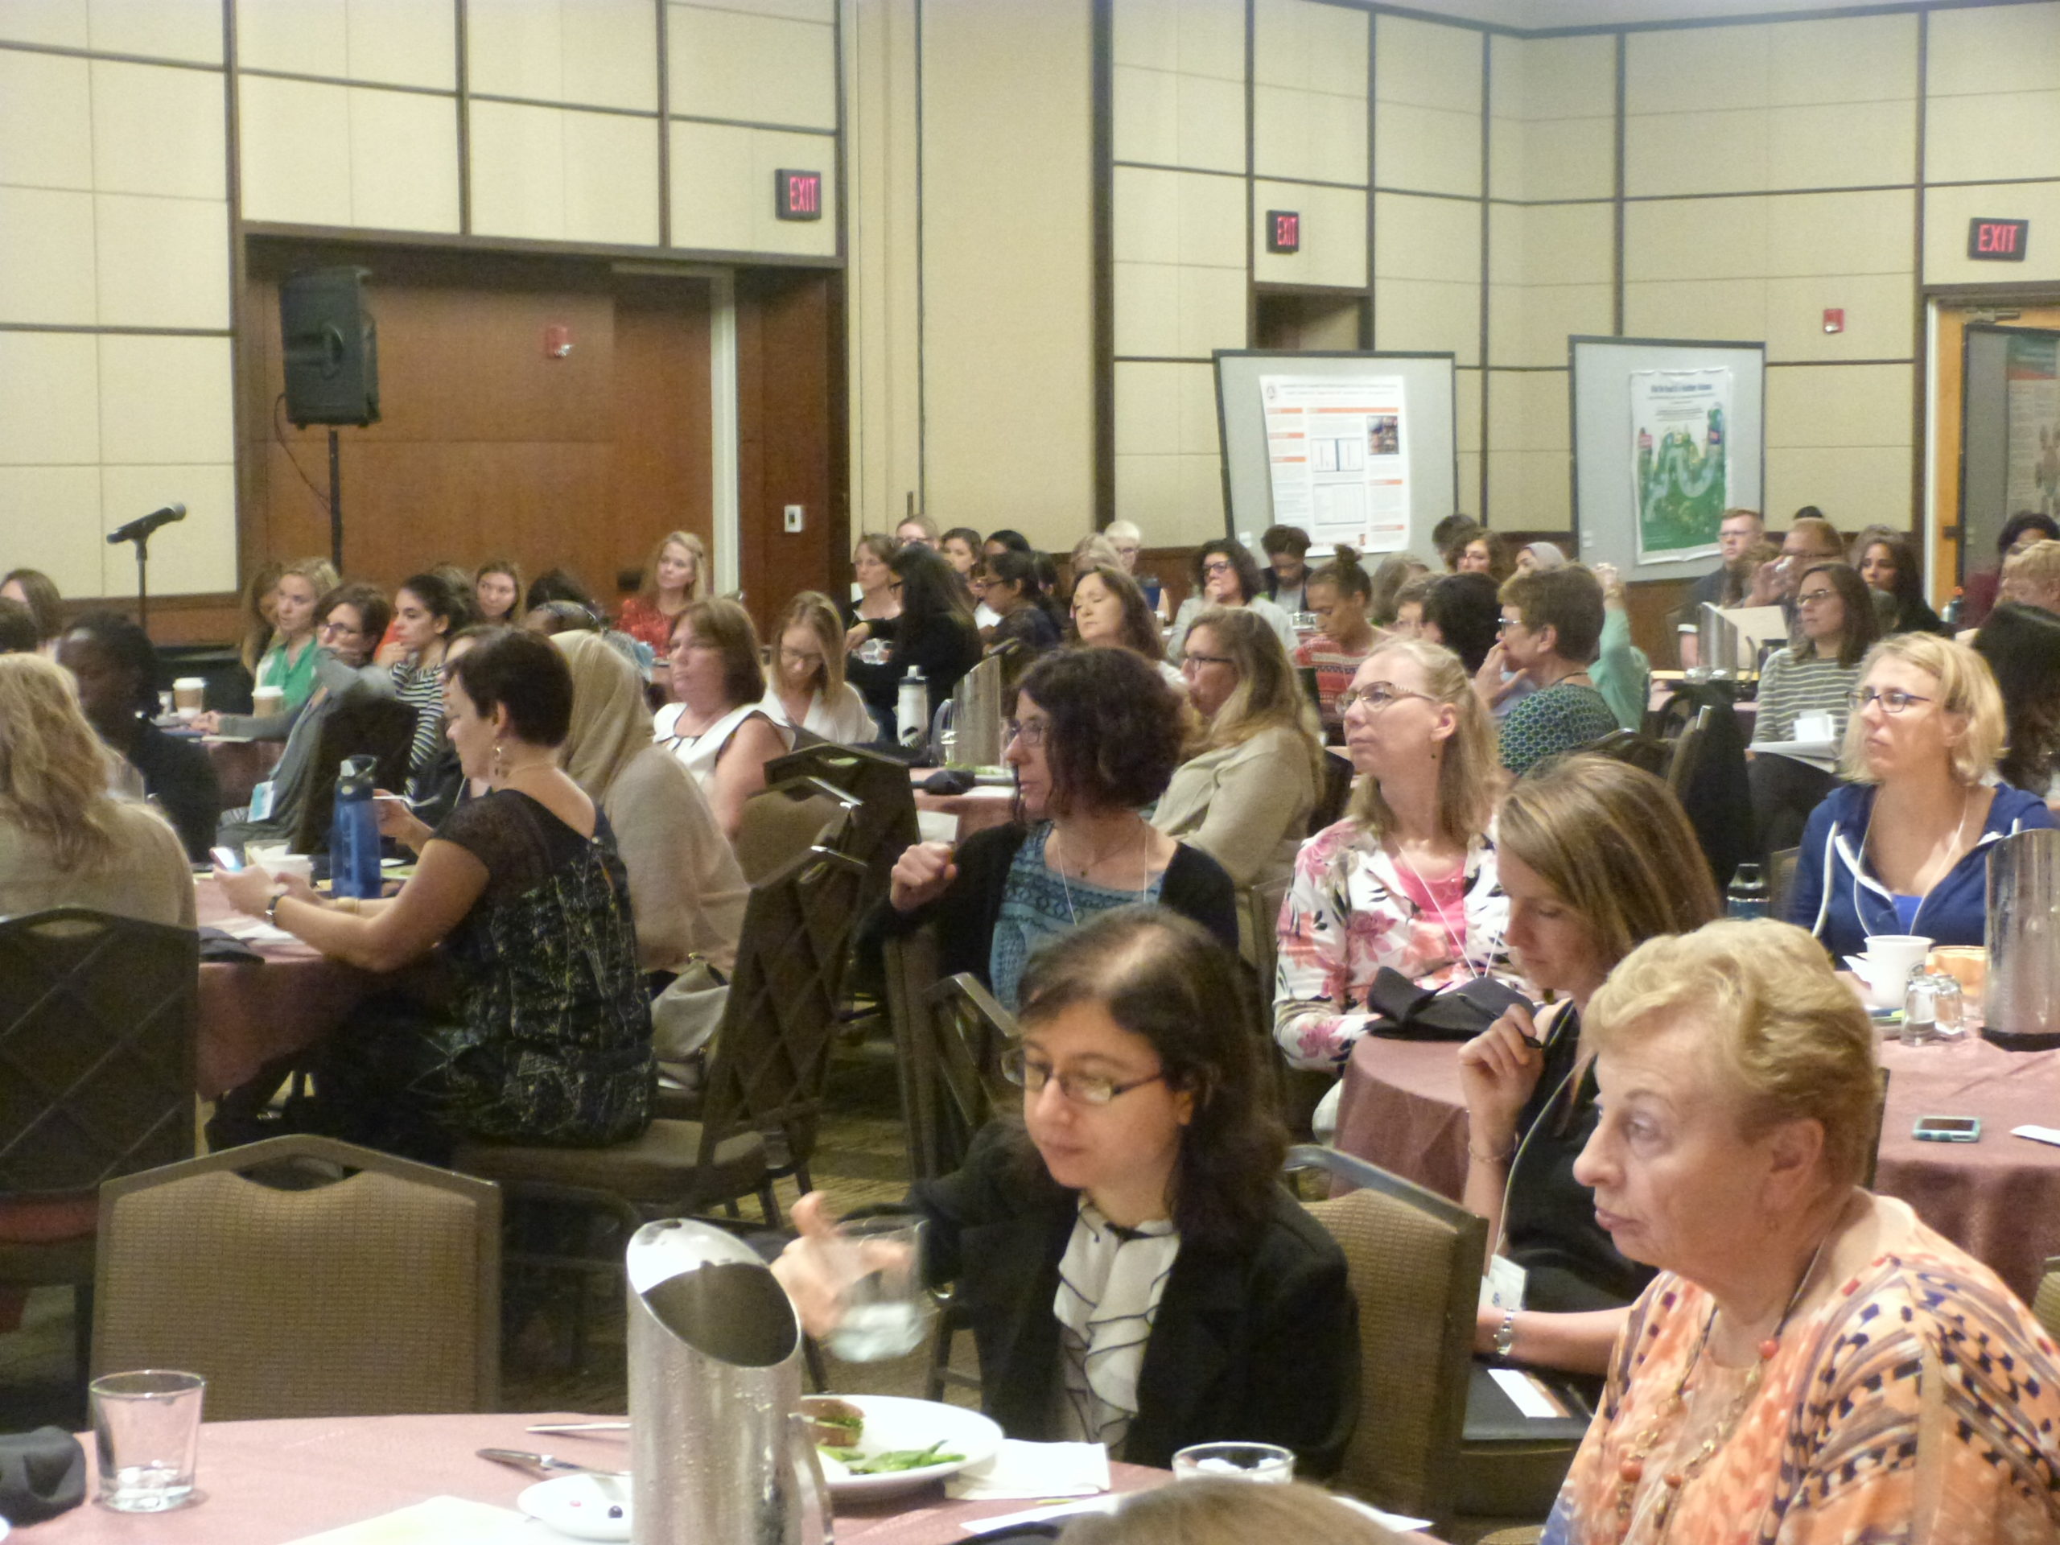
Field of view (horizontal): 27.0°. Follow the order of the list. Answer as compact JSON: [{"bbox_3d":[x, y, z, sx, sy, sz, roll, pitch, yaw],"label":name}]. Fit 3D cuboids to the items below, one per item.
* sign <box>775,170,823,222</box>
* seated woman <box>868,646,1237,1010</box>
[{"bbox_3d":[-1.079,-2.678,19.913,0.050,0.225,0.330,2,5,31],"label":"sign"},{"bbox_3d":[0.040,0.462,6.450,0.580,1.260,0.720,0,5,9],"label":"seated woman"}]

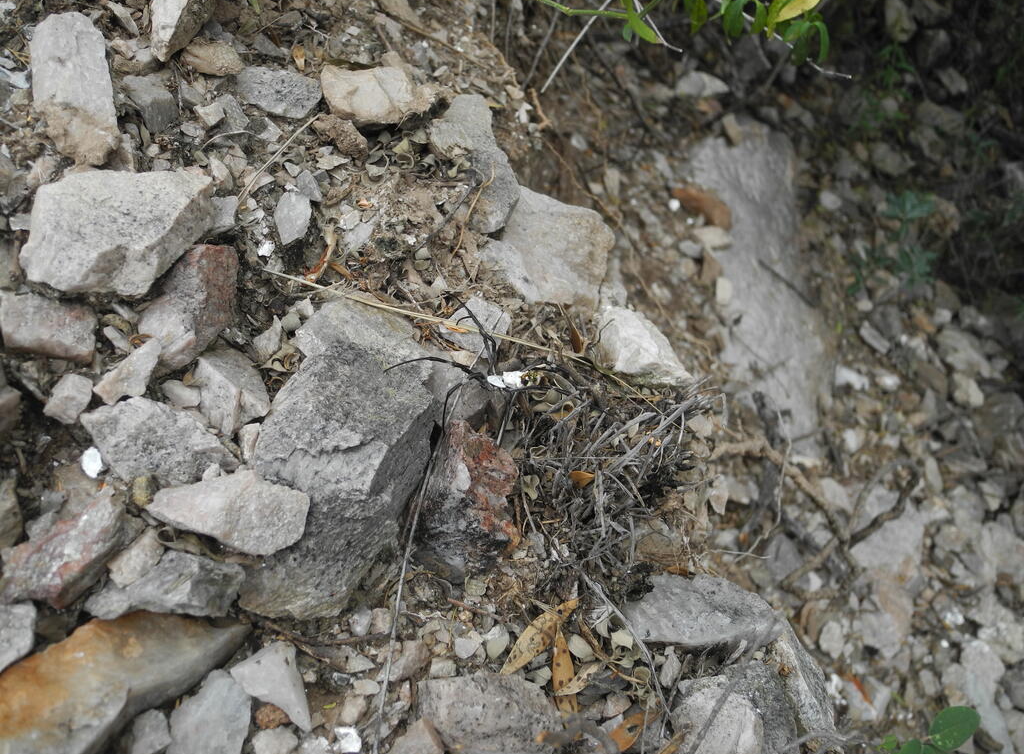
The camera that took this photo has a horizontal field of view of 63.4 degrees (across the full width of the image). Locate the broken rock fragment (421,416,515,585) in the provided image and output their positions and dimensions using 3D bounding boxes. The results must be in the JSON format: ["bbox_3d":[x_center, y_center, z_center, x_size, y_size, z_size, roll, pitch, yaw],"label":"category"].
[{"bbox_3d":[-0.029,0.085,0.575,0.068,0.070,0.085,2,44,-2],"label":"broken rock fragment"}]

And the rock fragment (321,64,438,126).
[{"bbox_3d":[-0.116,-0.252,0.740,0.098,0.036,0.046,2,44,-2],"label":"rock fragment"}]

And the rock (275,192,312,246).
[{"bbox_3d":[-0.175,-0.128,0.665,0.028,0.013,0.042,11,54,8],"label":"rock"}]

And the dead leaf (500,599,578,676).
[{"bbox_3d":[0.014,0.132,0.423,0.056,0.009,0.013,-39,69,-23],"label":"dead leaf"}]

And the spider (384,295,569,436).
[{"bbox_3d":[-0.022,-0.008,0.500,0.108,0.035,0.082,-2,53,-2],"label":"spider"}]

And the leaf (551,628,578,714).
[{"bbox_3d":[0.034,0.191,0.540,0.014,0.006,0.054,-5,60,-3],"label":"leaf"}]

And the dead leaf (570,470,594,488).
[{"bbox_3d":[0.049,0.071,0.580,0.018,0.006,0.012,0,53,0],"label":"dead leaf"}]

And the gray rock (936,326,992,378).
[{"bbox_3d":[0.289,-0.016,0.530,0.033,0.022,0.026,24,50,26],"label":"gray rock"}]

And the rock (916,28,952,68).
[{"bbox_3d":[0.337,-0.263,0.660,0.027,0.022,0.023,17,48,20],"label":"rock"}]

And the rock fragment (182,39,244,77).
[{"bbox_3d":[-0.277,-0.297,0.770,0.051,0.022,0.030,2,44,-2],"label":"rock fragment"}]

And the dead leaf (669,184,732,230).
[{"bbox_3d":[0.114,-0.102,0.500,0.039,0.010,0.018,30,53,31],"label":"dead leaf"}]

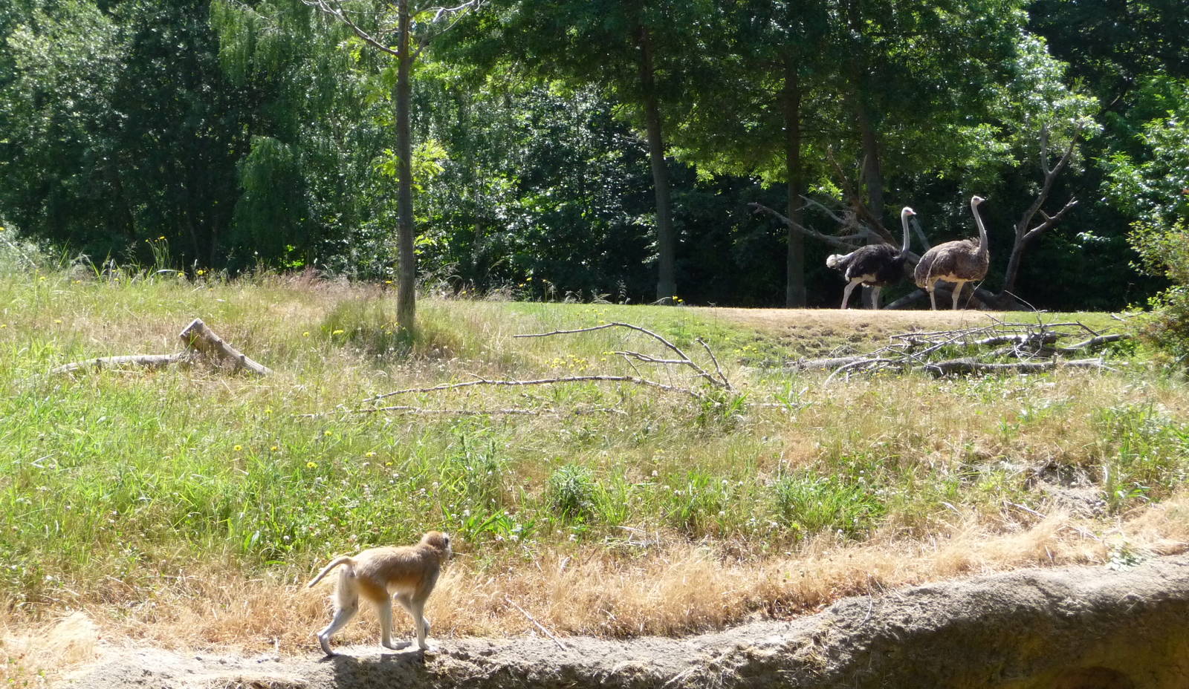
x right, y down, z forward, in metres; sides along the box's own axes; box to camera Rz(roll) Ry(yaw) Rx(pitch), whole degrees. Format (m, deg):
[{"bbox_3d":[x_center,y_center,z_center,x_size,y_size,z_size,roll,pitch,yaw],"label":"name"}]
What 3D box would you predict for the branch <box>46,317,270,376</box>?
[{"bbox_3d":[-4.384,0.024,39.000,2.200,0.520,0.600,0,2,0],"label":"branch"}]

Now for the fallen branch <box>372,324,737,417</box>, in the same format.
[{"bbox_3d":[-0.398,0.218,34.000,3.250,0.700,1.200,0,2,0],"label":"fallen branch"}]

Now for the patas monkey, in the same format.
[{"bbox_3d":[-1.051,1.217,18.800,0.760,0.600,0.200,-1,3,-29],"label":"patas monkey"}]

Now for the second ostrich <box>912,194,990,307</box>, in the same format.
[{"bbox_3d":[5.756,-1.415,62.000,1.200,2.000,0.620,0,3,9],"label":"second ostrich"}]

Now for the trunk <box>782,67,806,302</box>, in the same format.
[{"bbox_3d":[3.582,-2.841,69.000,0.350,4.600,0.350,-1,2,0],"label":"trunk"}]

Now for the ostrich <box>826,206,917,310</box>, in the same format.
[{"bbox_3d":[4.469,-1.325,62.000,1.450,1.820,0.600,0,2,0],"label":"ostrich"}]

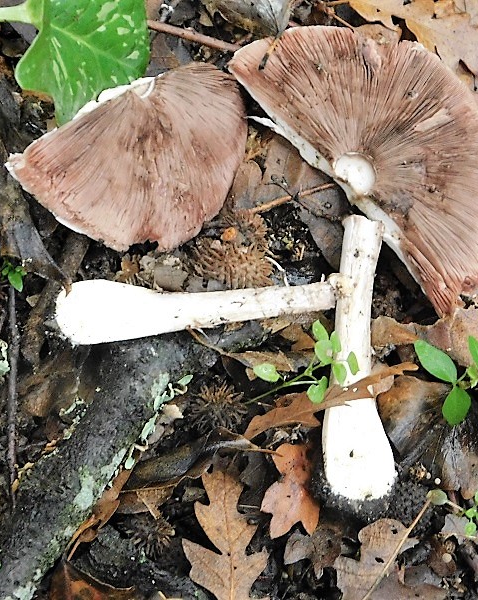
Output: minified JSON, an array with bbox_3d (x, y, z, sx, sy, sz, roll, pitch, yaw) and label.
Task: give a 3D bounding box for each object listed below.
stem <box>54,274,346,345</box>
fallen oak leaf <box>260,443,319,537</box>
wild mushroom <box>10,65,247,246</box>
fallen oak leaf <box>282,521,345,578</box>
[{"bbox_3d":[-0.018,0.003,0.529,0.129,0.029,0.029,-4,70,-2],"label":"stem"},{"bbox_3d":[0.023,0.084,0.513,0.025,0.012,0.042,8,70,3],"label":"fallen oak leaf"},{"bbox_3d":[-0.046,-0.063,0.555,0.116,0.030,0.089,-22,71,-8],"label":"wild mushroom"},{"bbox_3d":[0.034,0.115,0.545,0.028,0.012,0.025,0,70,0],"label":"fallen oak leaf"}]

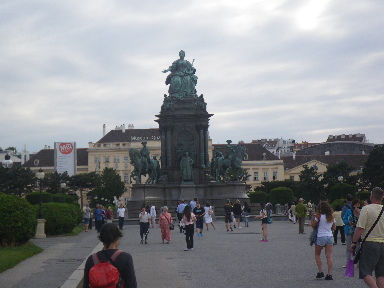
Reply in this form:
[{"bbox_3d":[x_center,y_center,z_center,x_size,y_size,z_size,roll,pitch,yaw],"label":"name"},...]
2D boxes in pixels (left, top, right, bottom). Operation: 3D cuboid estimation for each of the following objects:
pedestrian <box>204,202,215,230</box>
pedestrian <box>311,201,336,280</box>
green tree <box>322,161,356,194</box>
[{"bbox_3d":[1.047,4.325,41.133,0.550,1.710,0.420,-2,-5,14],"label":"pedestrian"},{"bbox_3d":[2.772,2.034,14.500,0.540,1.650,0.420,-1,-5,0],"label":"pedestrian"},{"bbox_3d":[26.886,7.518,125.369,6.200,8.670,6.000,-1,-5,0],"label":"green tree"}]

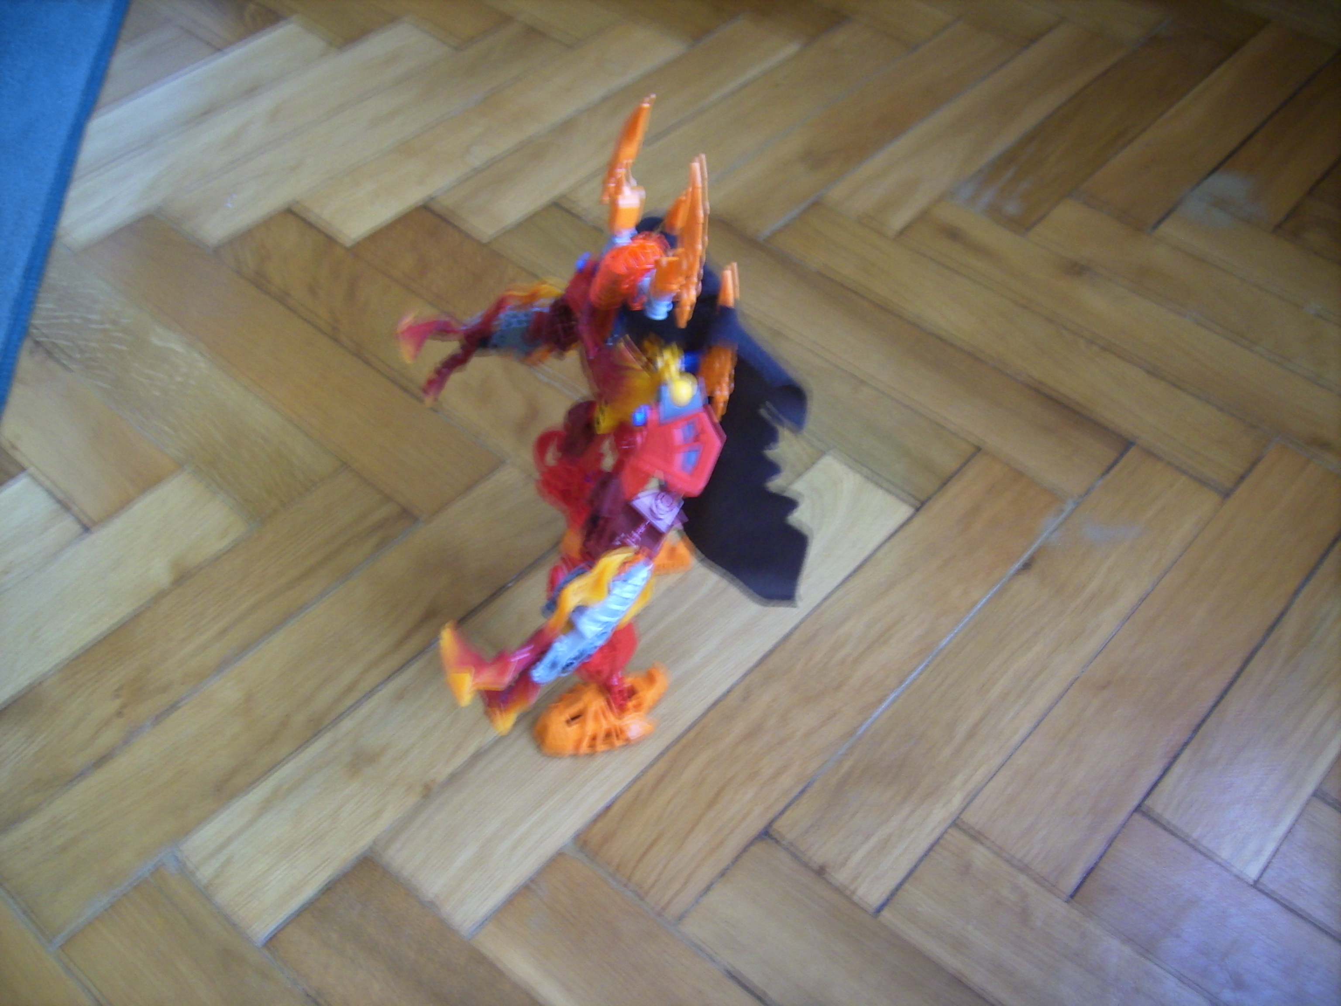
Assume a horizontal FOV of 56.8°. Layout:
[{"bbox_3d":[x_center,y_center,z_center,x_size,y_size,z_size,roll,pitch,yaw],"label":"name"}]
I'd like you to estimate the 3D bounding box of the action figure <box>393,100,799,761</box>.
[{"bbox_3d":[-0.020,-0.021,0.439,0.138,0.259,0.116,-9,52,-10],"label":"action figure"}]

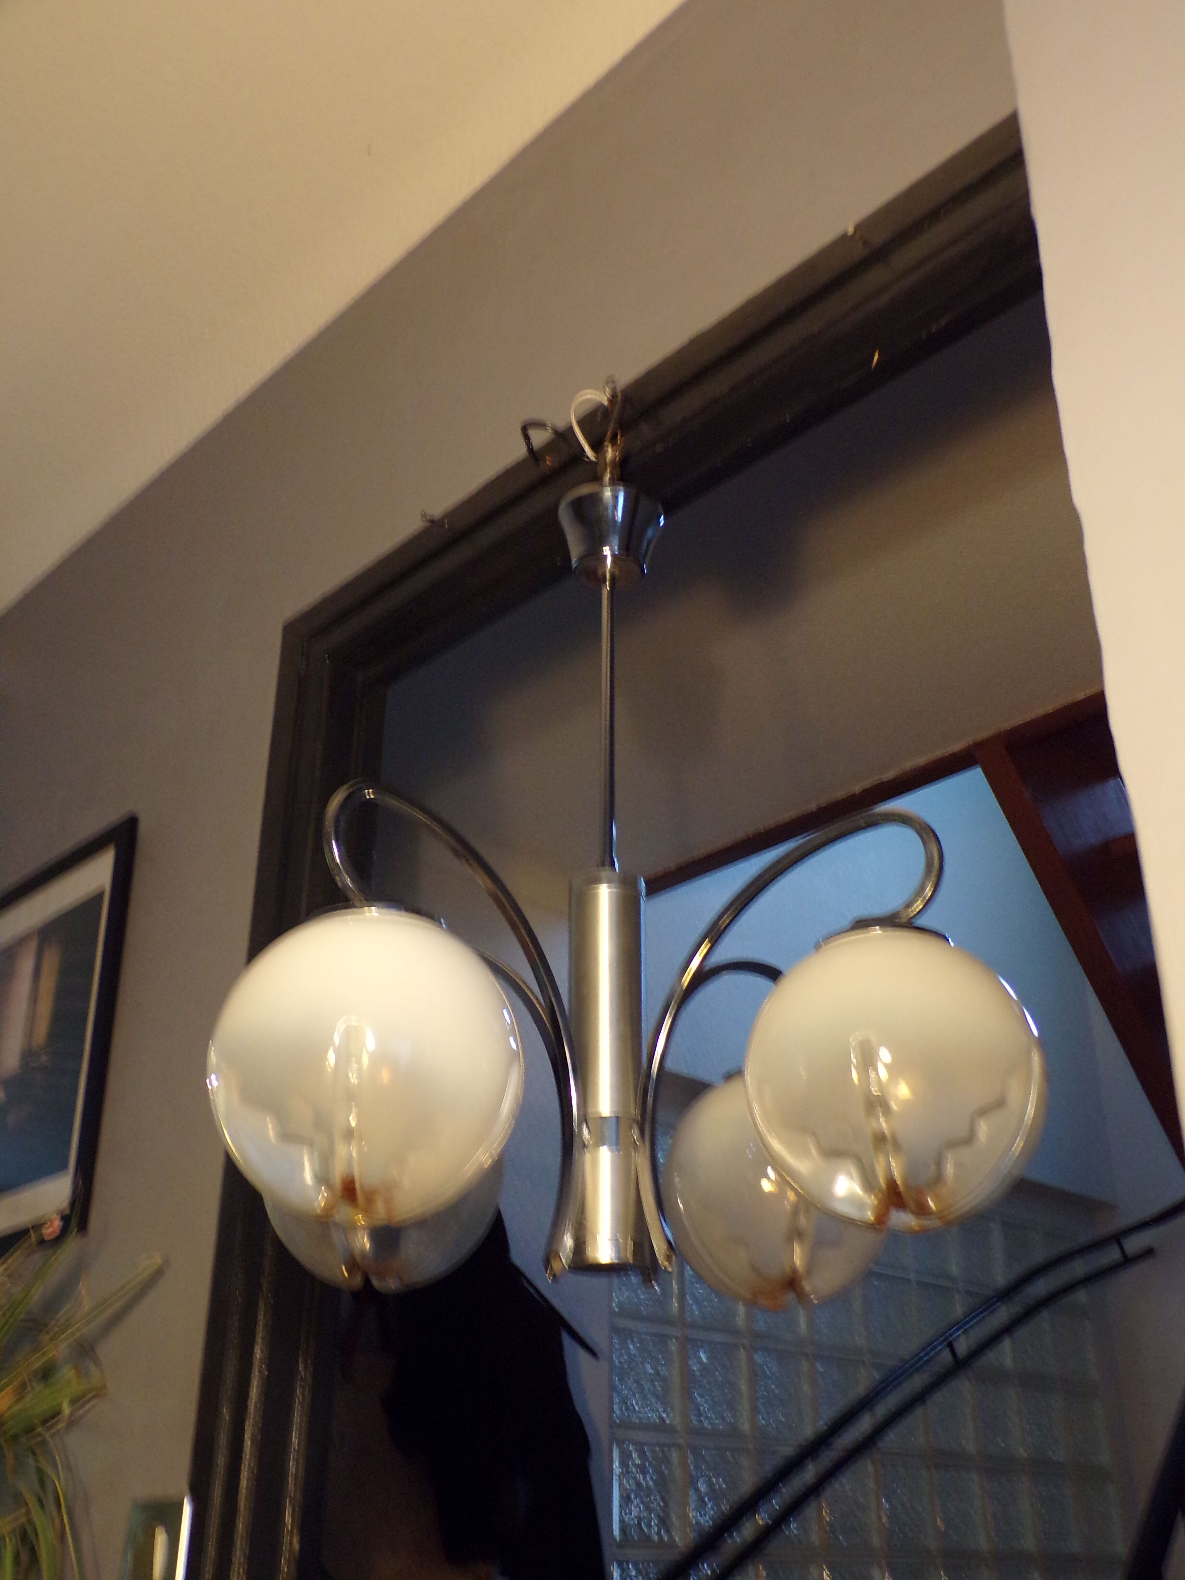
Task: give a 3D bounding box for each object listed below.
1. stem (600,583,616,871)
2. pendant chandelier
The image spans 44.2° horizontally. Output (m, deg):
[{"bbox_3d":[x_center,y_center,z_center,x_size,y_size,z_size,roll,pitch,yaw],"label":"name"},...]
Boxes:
[{"bbox_3d":[0.011,-0.055,1.075,0.010,0.252,0.010,3,-27,-5],"label":"stem"},{"bbox_3d":[0.011,-0.019,1.057,0.458,0.709,0.458,3,-27,-5],"label":"pendant chandelier"}]

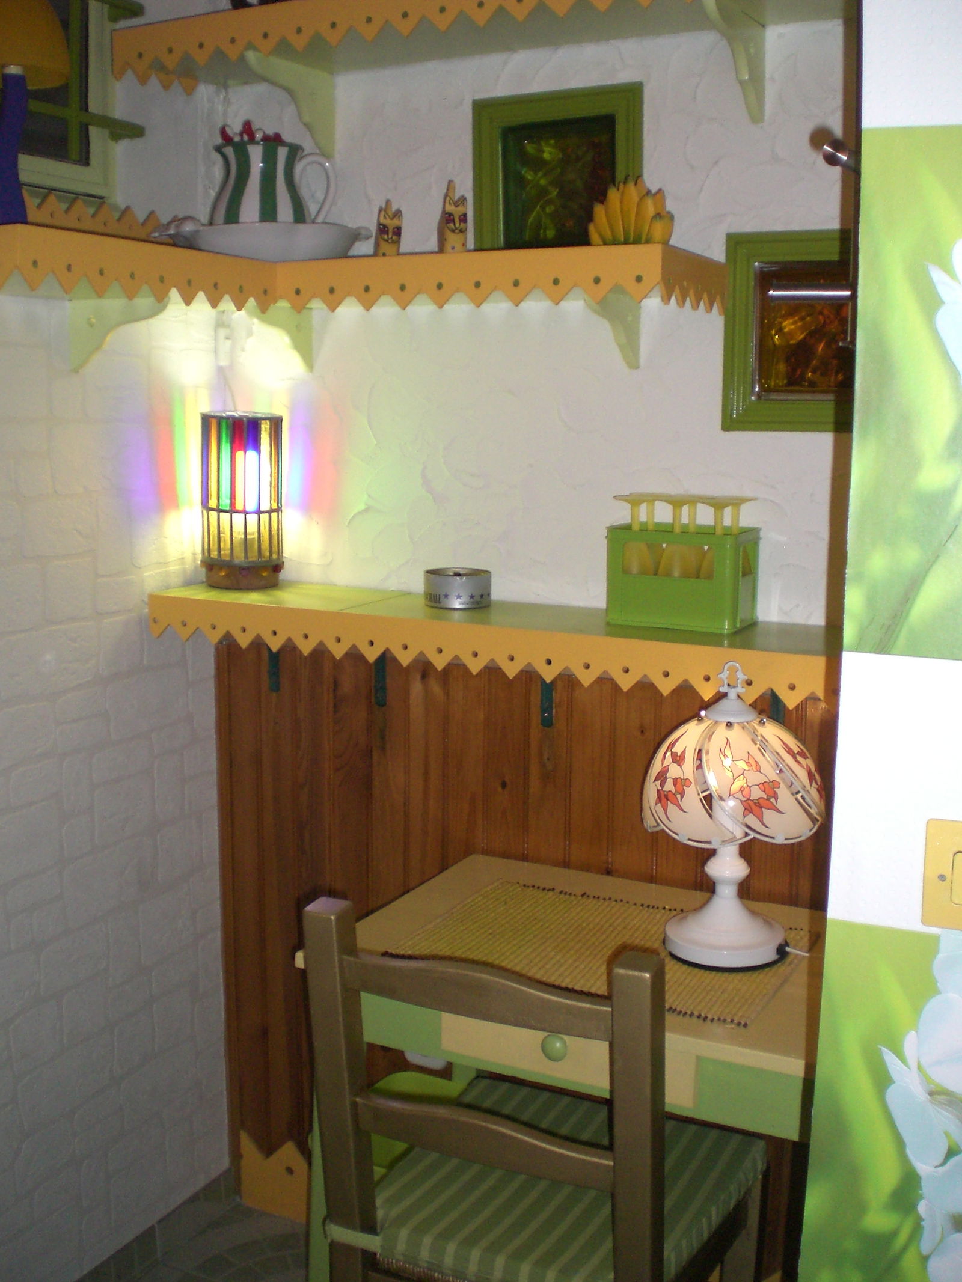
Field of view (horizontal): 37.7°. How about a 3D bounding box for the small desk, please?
[{"bbox_3d":[0.193,0.762,1.939,0.720,0.732,0.462,5,11,27],"label":"small desk"}]

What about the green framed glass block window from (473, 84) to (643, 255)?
[{"bbox_3d":[0.098,-0.643,1.990,0.261,0.261,0.030,5,11,27],"label":"green framed glass block window"}]

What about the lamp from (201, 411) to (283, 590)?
[{"bbox_3d":[-0.384,-0.228,2.263,0.133,0.279,0.133,0,10,0],"label":"lamp"}]

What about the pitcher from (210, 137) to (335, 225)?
[{"bbox_3d":[-0.305,-0.645,2.066,0.184,0.171,0.143,-1,10,-8],"label":"pitcher"}]

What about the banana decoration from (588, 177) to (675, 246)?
[{"bbox_3d":[0.190,-0.541,1.792,0.116,0.095,0.085,3,10,16],"label":"banana decoration"}]

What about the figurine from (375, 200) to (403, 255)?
[{"bbox_3d":[-0.129,-0.577,1.997,0.037,0.094,0.042,-3,10,-15],"label":"figurine"}]

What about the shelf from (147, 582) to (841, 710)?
[{"bbox_3d":[0.031,-0.006,2.023,1.146,0.070,0.228,5,11,27],"label":"shelf"}]

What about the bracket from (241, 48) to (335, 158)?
[{"bbox_3d":[-0.280,-0.784,2.062,0.020,0.120,0.209,5,11,27],"label":"bracket"}]

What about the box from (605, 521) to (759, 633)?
[{"bbox_3d":[0.276,-0.089,1.921,0.185,0.130,0.112,5,11,27],"label":"box"}]

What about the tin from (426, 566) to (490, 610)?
[{"bbox_3d":[-0.034,-0.078,2.088,0.100,0.048,0.100,0,10,0],"label":"tin"}]

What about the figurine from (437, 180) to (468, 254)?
[{"bbox_3d":[-0.038,-0.578,1.949,0.036,0.113,0.050,-2,10,-15],"label":"figurine"}]

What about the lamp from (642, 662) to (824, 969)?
[{"bbox_3d":[0.322,0.217,1.819,0.241,0.385,0.241,5,11,27],"label":"lamp"}]

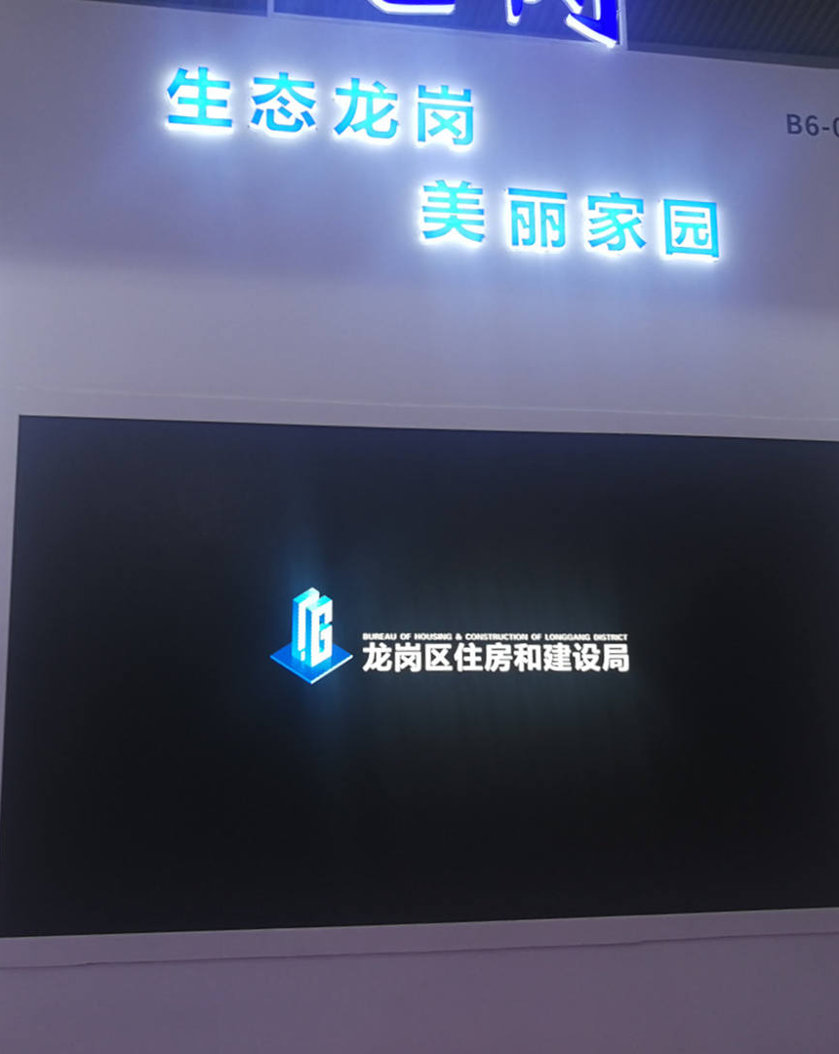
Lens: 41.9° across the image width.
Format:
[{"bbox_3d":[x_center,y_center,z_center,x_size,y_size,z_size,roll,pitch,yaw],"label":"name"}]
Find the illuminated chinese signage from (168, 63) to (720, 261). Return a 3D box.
[{"bbox_3d":[0.129,-1.400,4.188,2.154,0.639,0.060,1,-8,-9],"label":"illuminated chinese signage"}]

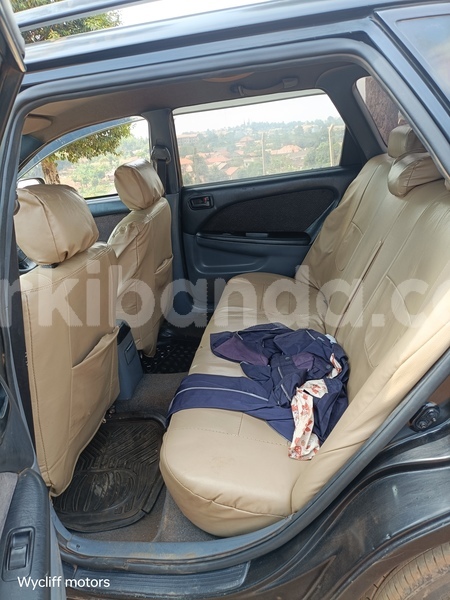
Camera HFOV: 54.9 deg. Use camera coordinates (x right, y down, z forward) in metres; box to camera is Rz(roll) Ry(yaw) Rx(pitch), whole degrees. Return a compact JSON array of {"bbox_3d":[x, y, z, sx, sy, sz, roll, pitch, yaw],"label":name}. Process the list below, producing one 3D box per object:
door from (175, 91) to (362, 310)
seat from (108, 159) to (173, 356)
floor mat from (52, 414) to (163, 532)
[{"bbox_3d":[0.239,-0.418,2.075,0.930,1.010,0.170,-4,20,9],"label":"door"},{"bbox_3d":[-0.591,-0.119,1.887,0.700,0.900,0.500,-4,20,9],"label":"seat"},{"bbox_3d":[-0.388,0.500,1.366,0.460,0.040,0.500,-4,20,9],"label":"floor mat"}]

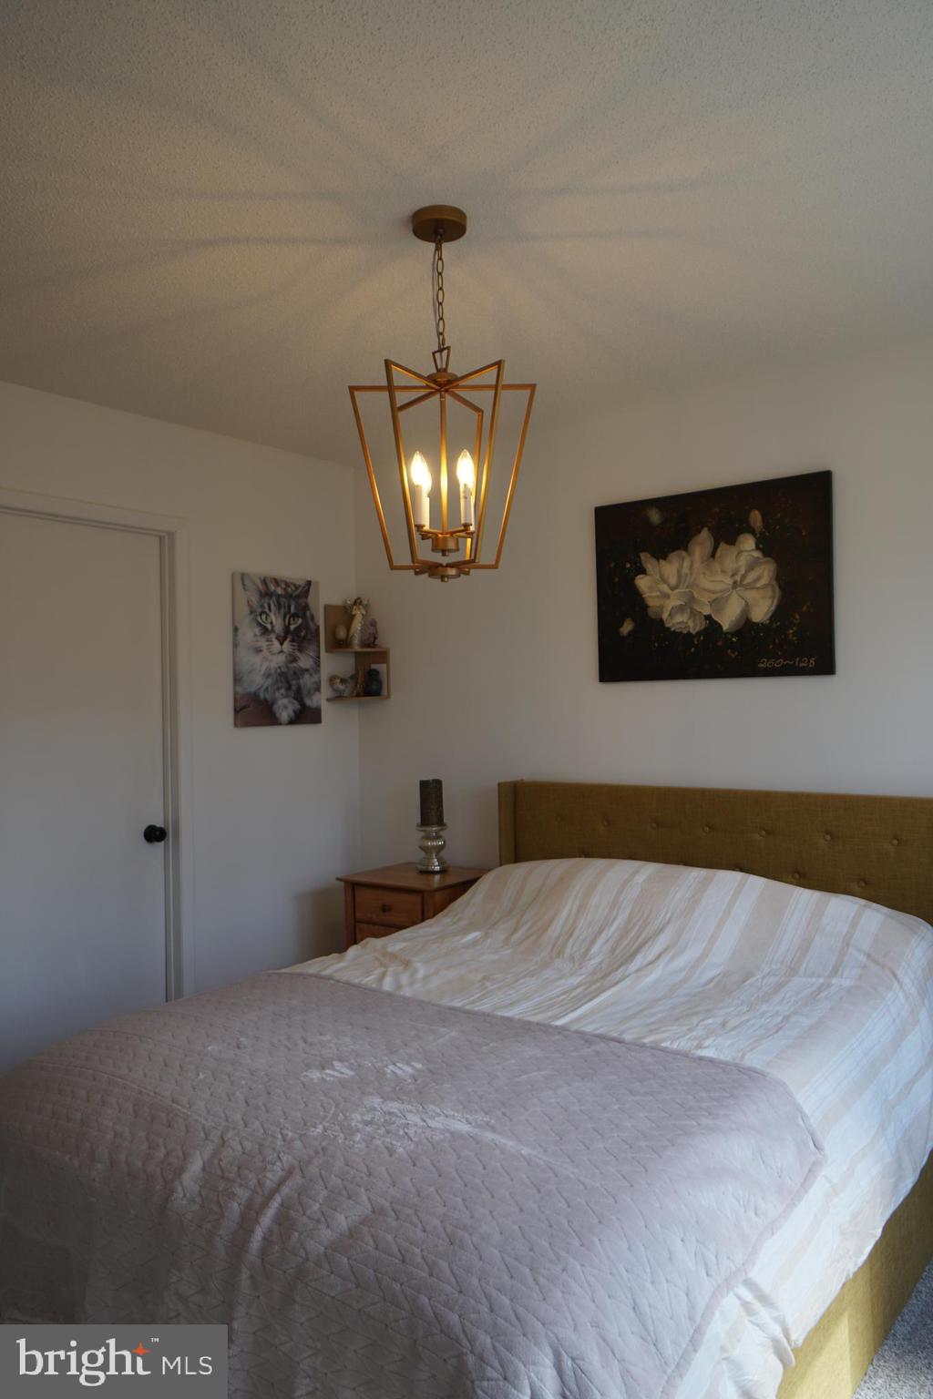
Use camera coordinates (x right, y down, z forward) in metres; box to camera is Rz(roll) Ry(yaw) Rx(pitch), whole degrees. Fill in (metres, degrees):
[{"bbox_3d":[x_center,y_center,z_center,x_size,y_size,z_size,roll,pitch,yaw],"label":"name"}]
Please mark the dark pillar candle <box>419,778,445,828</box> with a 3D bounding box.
[{"bbox_3d":[-0.136,0.412,3.872,0.089,0.183,0.089,-1,0,0],"label":"dark pillar candle"}]

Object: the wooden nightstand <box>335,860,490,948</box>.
[{"bbox_3d":[-0.164,1.045,3.737,0.474,0.728,0.437,-1,0,39],"label":"wooden nightstand"}]

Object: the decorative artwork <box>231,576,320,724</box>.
[{"bbox_3d":[-0.755,-0.195,3.938,0.025,0.603,0.444,-1,0,39],"label":"decorative artwork"}]

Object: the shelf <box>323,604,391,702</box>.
[{"bbox_3d":[-0.473,-0.201,4.227,0.271,0.409,0.151,-1,0,-6],"label":"shelf"}]

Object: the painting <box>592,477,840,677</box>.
[{"bbox_3d":[0.806,-0.384,3.258,0.834,0.631,0.030,-1,0,39],"label":"painting"}]

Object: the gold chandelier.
[{"bbox_3d":[-0.052,-0.648,2.106,0.414,0.789,0.389,-1,0,0],"label":"gold chandelier"}]

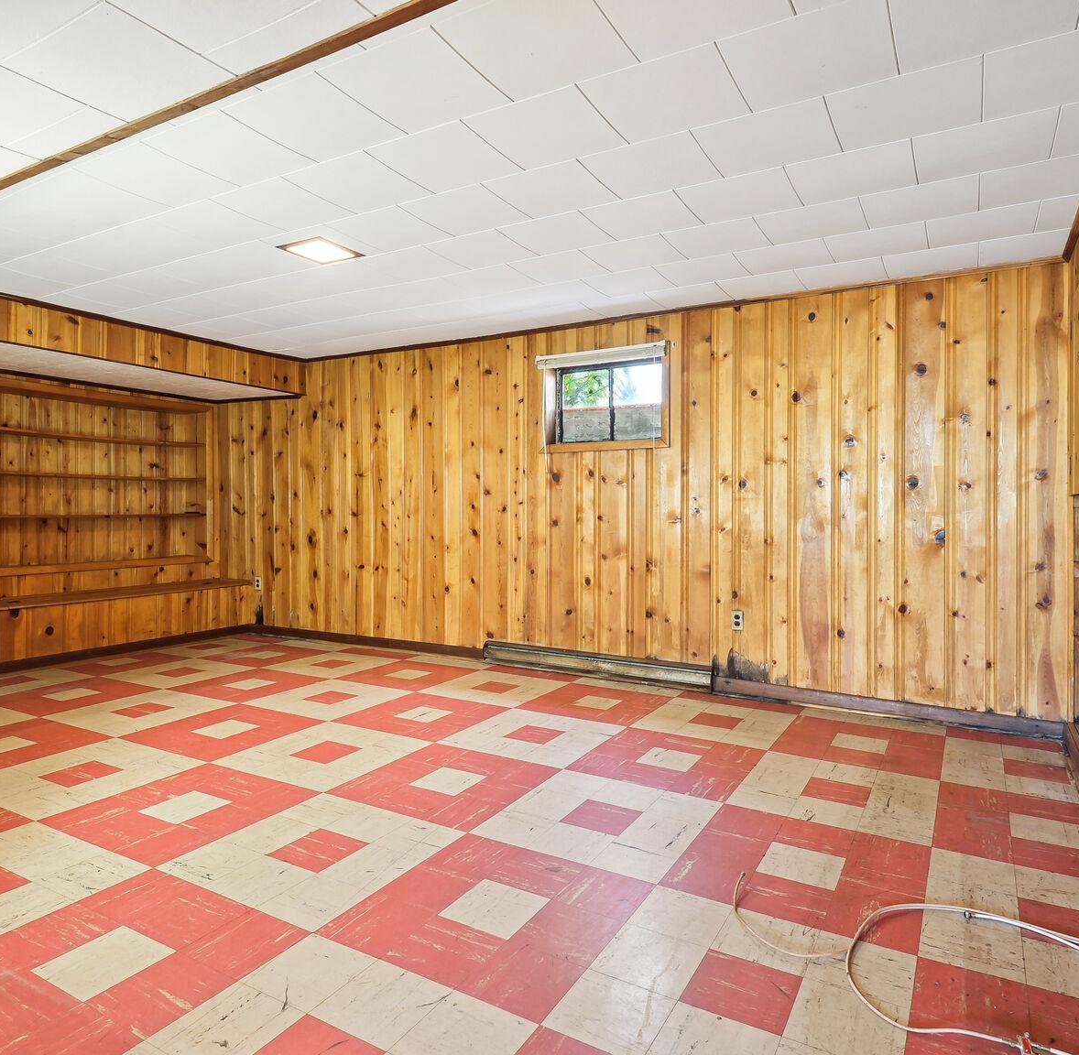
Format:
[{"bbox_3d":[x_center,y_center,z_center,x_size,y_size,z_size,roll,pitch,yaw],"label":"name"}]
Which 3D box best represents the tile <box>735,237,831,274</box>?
[{"bbox_3d":[1.225,-1.342,3.495,0.411,0.020,0.403,1,2,30],"label":"tile"}]

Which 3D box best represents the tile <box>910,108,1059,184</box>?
[{"bbox_3d":[1.523,-1.309,2.423,0.406,0.020,0.406,1,2,30],"label":"tile"}]

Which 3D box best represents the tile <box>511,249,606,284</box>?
[{"bbox_3d":[0.109,-1.367,3.682,0.410,0.018,0.405,1,2,30],"label":"tile"}]

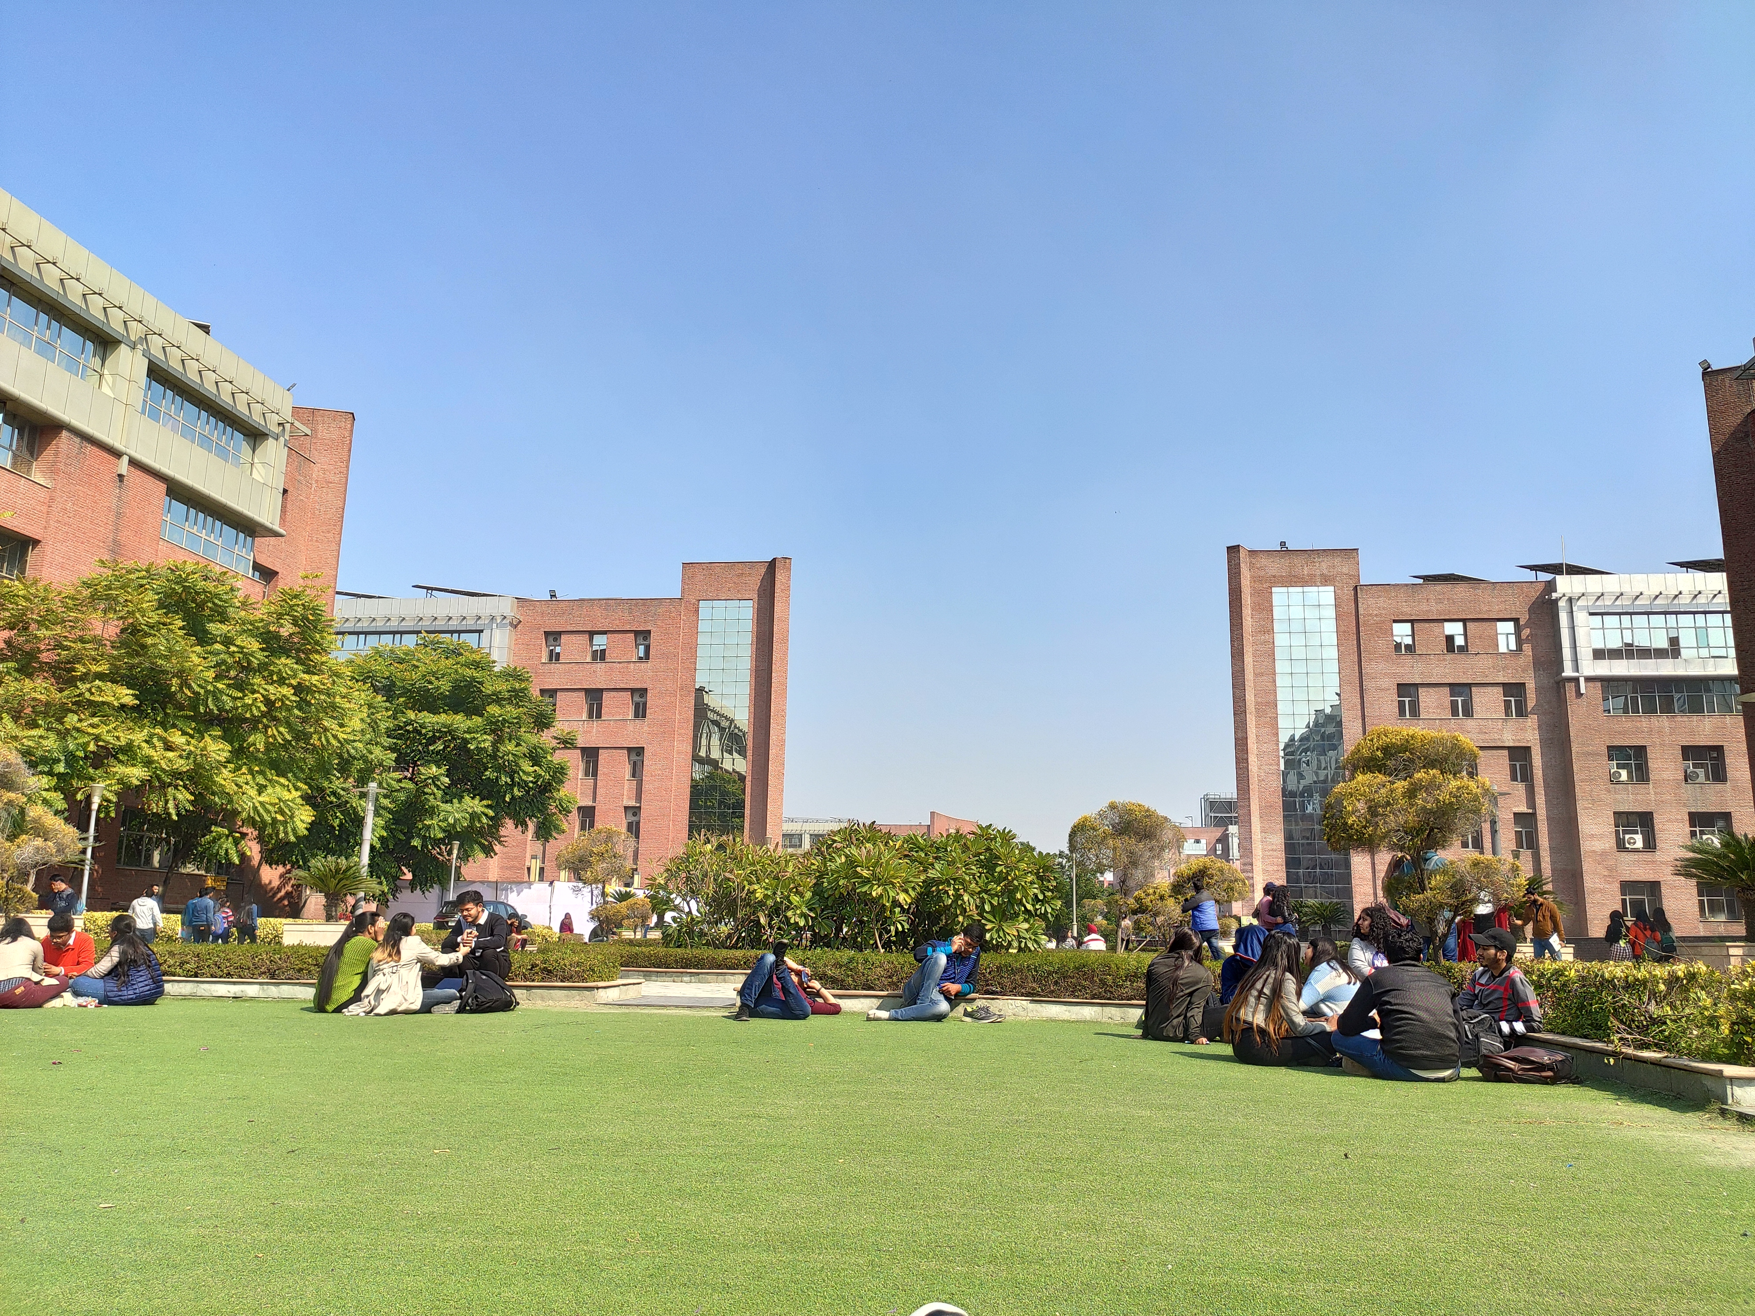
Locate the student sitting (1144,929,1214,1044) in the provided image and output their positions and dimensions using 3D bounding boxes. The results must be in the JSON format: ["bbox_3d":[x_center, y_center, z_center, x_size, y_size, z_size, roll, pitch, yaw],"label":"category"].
[{"bbox_3d":[2.321,2.442,9.850,0.560,0.800,0.620,-6,-14,29],"label":"student sitting"}]

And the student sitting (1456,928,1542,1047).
[{"bbox_3d":[3.772,2.070,8.050,0.660,0.820,0.580,12,-16,-41],"label":"student sitting"}]

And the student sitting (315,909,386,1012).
[{"bbox_3d":[-4.151,2.398,10.434,0.665,0.760,0.456,10,-15,-41],"label":"student sitting"}]

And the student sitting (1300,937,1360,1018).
[{"bbox_3d":[2.998,2.248,8.800,0.650,0.760,0.520,-4,-13,21],"label":"student sitting"}]

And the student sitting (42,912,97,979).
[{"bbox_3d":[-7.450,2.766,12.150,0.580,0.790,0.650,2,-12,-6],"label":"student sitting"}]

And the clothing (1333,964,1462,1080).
[{"bbox_3d":[2.831,1.947,7.135,0.620,0.590,0.620,3,-11,-12],"label":"clothing"}]

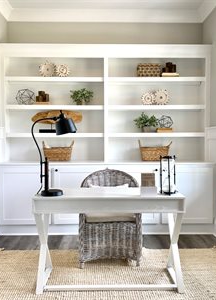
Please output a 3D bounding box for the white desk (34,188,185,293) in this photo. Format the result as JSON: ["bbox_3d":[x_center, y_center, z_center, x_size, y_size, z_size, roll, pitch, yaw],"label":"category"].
[{"bbox_3d":[0.006,0.751,2.643,1.200,0.760,0.550,0,2,-1],"label":"white desk"}]

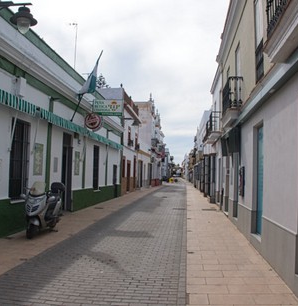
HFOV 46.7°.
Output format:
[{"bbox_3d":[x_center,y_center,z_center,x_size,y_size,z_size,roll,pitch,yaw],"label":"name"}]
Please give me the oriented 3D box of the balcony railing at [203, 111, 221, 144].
[{"bbox_3d":[3.526,-1.353,19.431,0.455,0.970,5.600,1,-3,6],"label":"balcony railing"}]

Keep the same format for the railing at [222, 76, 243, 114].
[{"bbox_3d":[2.703,-1.769,11.197,0.410,0.940,1.700,1,-3,6],"label":"railing"}]

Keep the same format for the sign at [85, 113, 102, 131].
[{"bbox_3d":[-2.309,-1.317,14.500,0.700,0.700,0.280,1,-3,6],"label":"sign"}]

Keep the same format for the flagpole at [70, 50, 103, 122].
[{"bbox_3d":[-2.232,-2.476,13.010,0.400,2.965,0.200,24,-1,6],"label":"flagpole"}]

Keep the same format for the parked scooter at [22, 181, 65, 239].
[{"bbox_3d":[-2.699,1.394,8.987,0.740,1.380,2.100,1,-3,6],"label":"parked scooter"}]

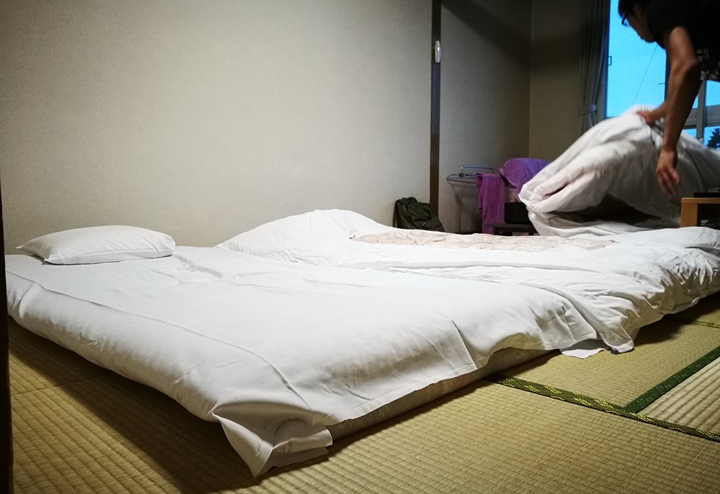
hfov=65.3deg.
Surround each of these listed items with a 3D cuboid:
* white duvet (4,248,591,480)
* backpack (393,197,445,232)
[{"bbox_3d":[-0.505,0.137,1.711,0.980,0.139,2.036,-4,6,-44],"label":"white duvet"},{"bbox_3d":[0.443,-0.168,4.164,0.357,0.409,0.220,-4,6,-44],"label":"backpack"}]

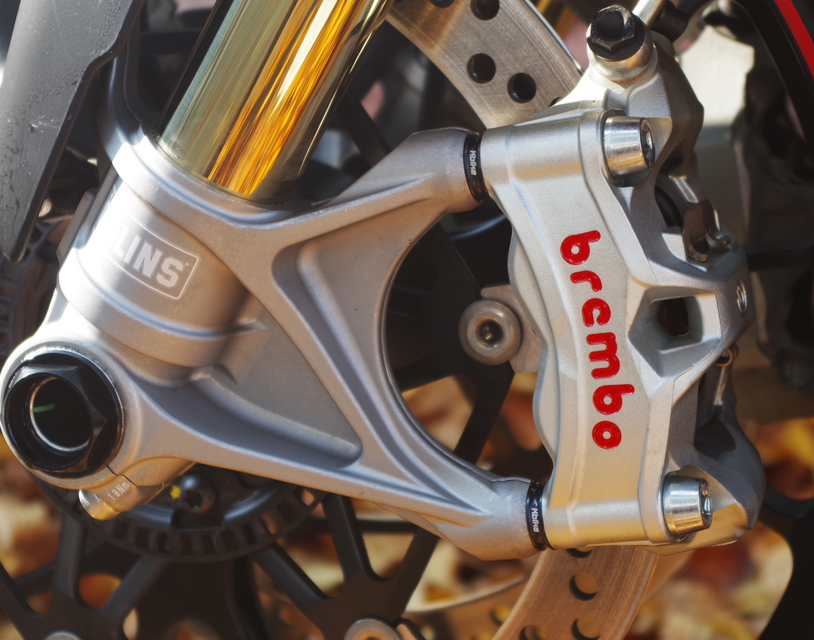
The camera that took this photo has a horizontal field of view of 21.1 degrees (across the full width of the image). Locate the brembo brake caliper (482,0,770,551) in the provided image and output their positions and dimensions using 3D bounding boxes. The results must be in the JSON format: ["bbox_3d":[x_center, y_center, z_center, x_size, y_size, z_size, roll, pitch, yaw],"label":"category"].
[{"bbox_3d":[0.065,-0.011,0.608,0.065,0.152,0.070,-6,11,22],"label":"brembo brake caliper"}]

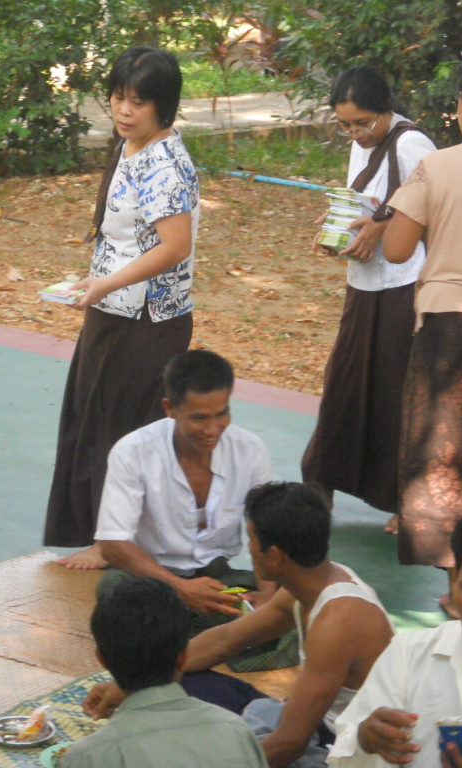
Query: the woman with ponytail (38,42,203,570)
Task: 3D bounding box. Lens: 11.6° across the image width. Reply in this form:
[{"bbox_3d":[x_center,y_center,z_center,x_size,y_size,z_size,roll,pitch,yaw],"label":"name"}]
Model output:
[{"bbox_3d":[-0.332,-0.237,7.027,0.480,1.595,0.430,-7,15,-29],"label":"woman with ponytail"}]

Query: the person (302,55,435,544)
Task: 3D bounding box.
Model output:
[{"bbox_3d":[0.444,-0.263,7.348,0.440,1.514,0.440,12,18,42],"label":"person"}]

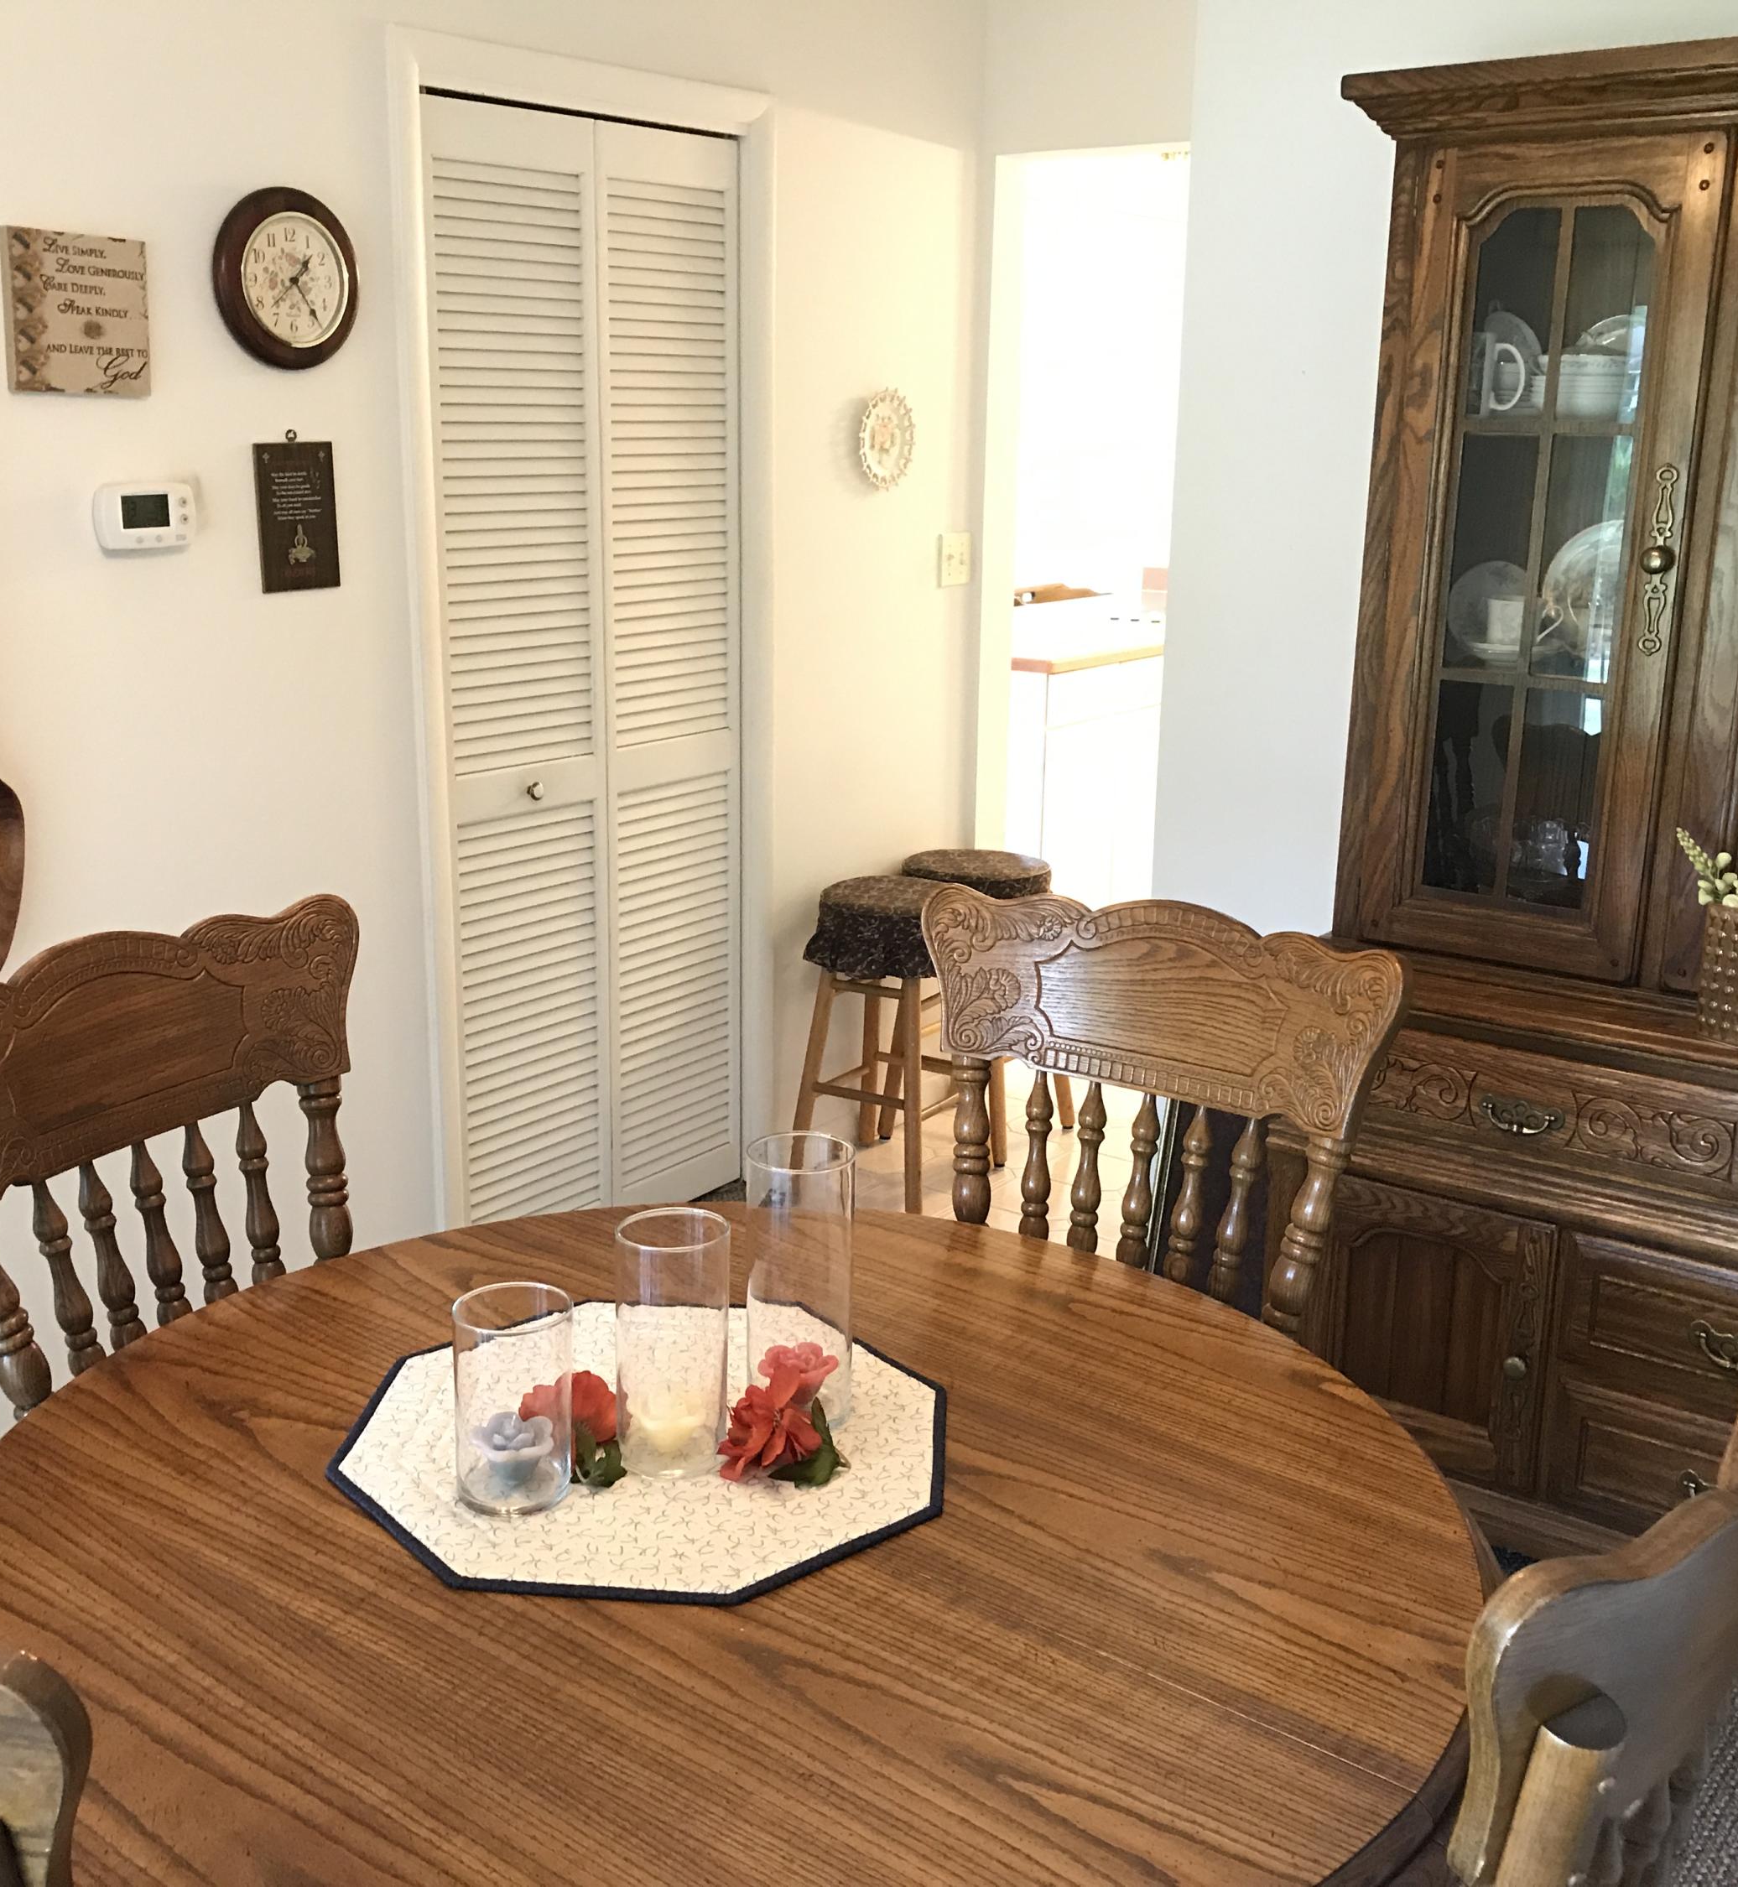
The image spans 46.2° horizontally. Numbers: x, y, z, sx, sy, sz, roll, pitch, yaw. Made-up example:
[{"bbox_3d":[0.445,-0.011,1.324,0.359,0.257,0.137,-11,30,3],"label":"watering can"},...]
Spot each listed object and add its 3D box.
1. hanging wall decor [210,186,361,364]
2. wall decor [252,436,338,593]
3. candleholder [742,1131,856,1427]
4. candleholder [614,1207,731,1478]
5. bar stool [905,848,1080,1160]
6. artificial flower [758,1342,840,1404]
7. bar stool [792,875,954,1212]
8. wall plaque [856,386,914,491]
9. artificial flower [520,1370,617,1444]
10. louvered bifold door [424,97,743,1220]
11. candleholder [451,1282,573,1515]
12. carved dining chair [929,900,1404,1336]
[{"bbox_3d":[-0.847,-0.970,2.975,0.042,0.252,0.252,12,19,38],"label":"hanging wall decor"},{"bbox_3d":[-0.861,-0.652,3.070,0.014,0.236,0.137,12,19,38],"label":"wall decor"},{"bbox_3d":[-0.059,0.291,1.749,0.092,0.238,0.092,1,15,0],"label":"candleholder"},{"bbox_3d":[-0.153,0.315,1.604,0.088,0.191,0.088,0,15,-3],"label":"candleholder"},{"bbox_3d":[0.246,0.126,4.449,0.340,0.620,0.340,1,15,0],"label":"bar stool"},{"bbox_3d":[-0.058,0.360,1.705,0.068,0.048,0.068,0,15,-3],"label":"artificial flower"},{"bbox_3d":[0.061,0.210,4.101,0.340,0.620,0.340,12,19,38],"label":"bar stool"},{"bbox_3d":[0.035,-1.008,4.076,0.027,0.196,0.194,12,19,38],"label":"wall plaque"},{"bbox_3d":[-0.232,0.367,1.608,0.076,0.060,0.065,-12,20,-41],"label":"artificial flower"},{"bbox_3d":[-0.484,-0.413,3.656,0.040,1.997,0.725,12,19,38],"label":"louvered bifold door"},{"bbox_3d":[-0.269,0.347,1.556,0.090,0.149,0.090,0,15,-3],"label":"candleholder"},{"bbox_3d":[0.165,0.539,2.096,0.540,1.090,0.540,10,18,32],"label":"carved dining chair"}]

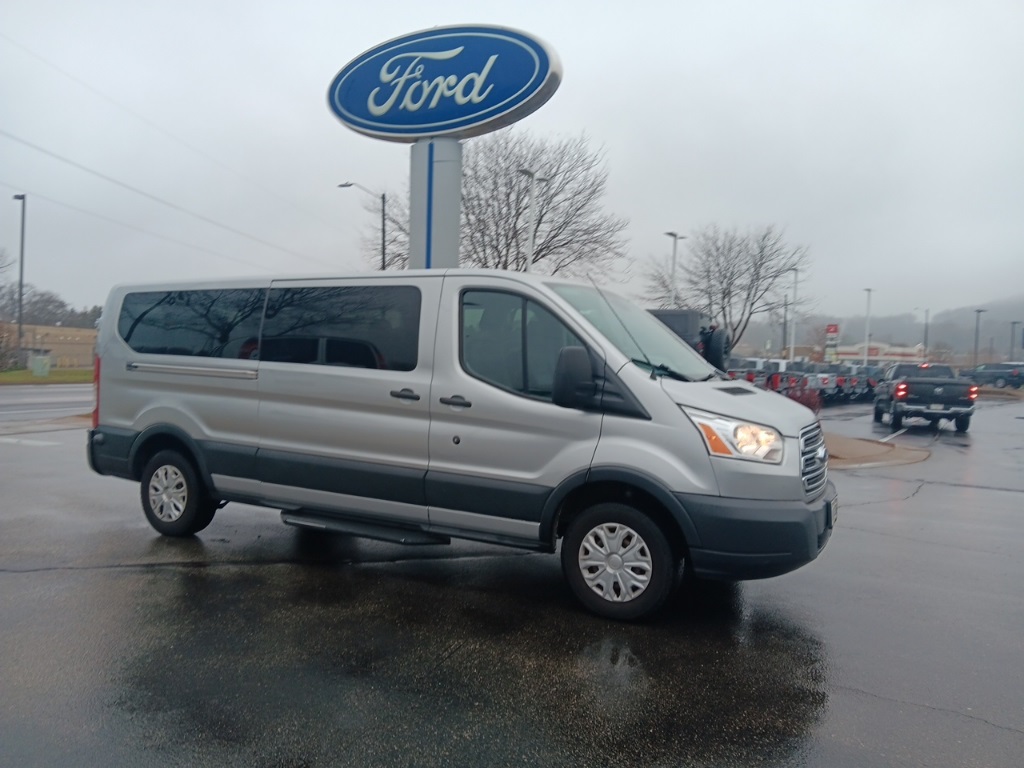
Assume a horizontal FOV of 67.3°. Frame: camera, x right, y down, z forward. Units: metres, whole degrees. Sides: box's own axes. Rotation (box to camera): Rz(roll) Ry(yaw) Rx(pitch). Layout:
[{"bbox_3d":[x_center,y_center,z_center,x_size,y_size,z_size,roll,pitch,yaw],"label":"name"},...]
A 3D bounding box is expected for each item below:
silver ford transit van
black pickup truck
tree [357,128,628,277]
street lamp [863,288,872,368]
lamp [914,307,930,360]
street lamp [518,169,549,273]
[{"bbox_3d":[-0.640,0.226,6.140,5.970,2.110,2.120,3,1,27],"label":"silver ford transit van"},{"bbox_3d":[12.656,0.356,23.938,2.060,1.949,5.853,2,1,18],"label":"black pickup truck"},{"bbox_3d":[-0.990,-4.444,29.361,10.200,10.400,9.800,2,1,0],"label":"tree"},{"bbox_3d":[26.912,-3.053,58.278,0.420,8.200,1.250,3,2,41],"label":"street lamp"},{"bbox_3d":[43.342,-3.525,81.780,1.600,9.200,0.400,3,1,27],"label":"lamp"},{"bbox_3d":[0.585,-3.228,26.475,0.420,8.200,1.250,3,2,41],"label":"street lamp"}]

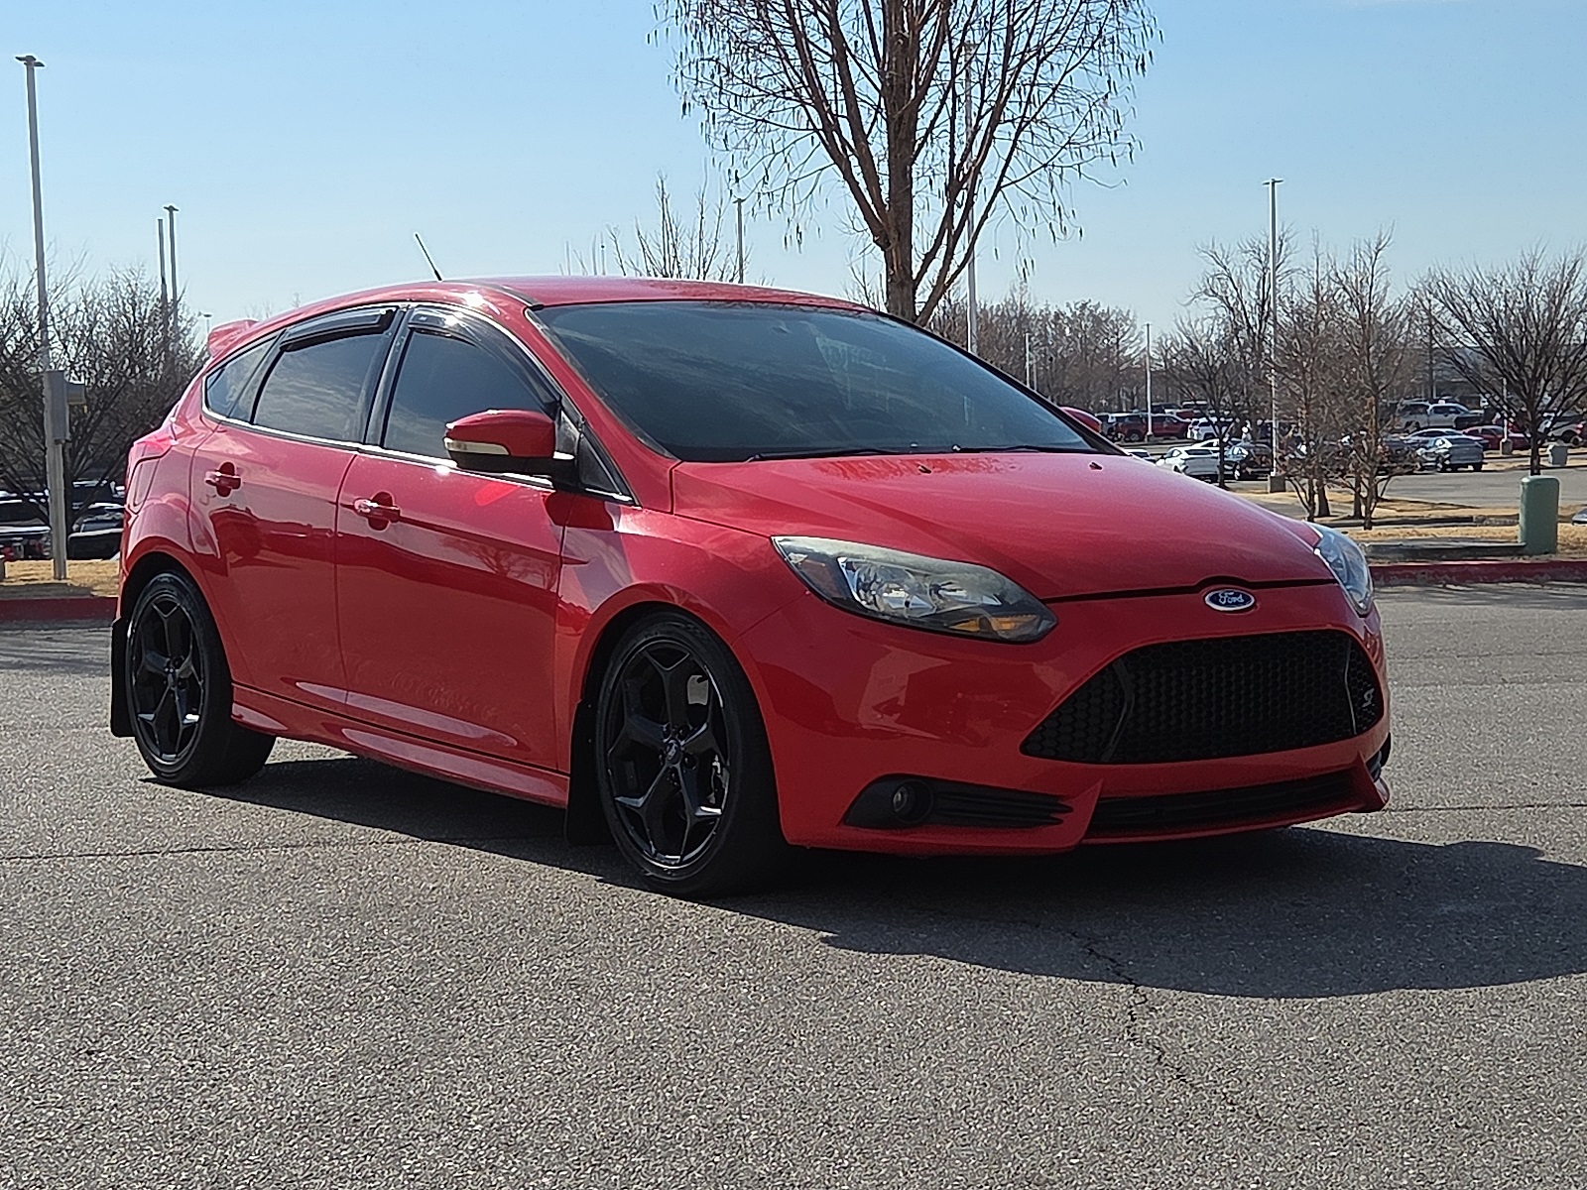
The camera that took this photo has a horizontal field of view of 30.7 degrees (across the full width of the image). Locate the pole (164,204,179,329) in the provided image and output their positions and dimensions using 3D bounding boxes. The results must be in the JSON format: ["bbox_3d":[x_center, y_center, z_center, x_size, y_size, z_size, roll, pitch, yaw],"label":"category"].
[{"bbox_3d":[-22.319,-9.148,104.356,0.650,9.900,0.600,-1,4,0],"label":"pole"}]

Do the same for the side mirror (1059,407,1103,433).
[{"bbox_3d":[0.796,-0.436,7.817,0.225,0.165,0.175,-3,4,-36],"label":"side mirror"}]

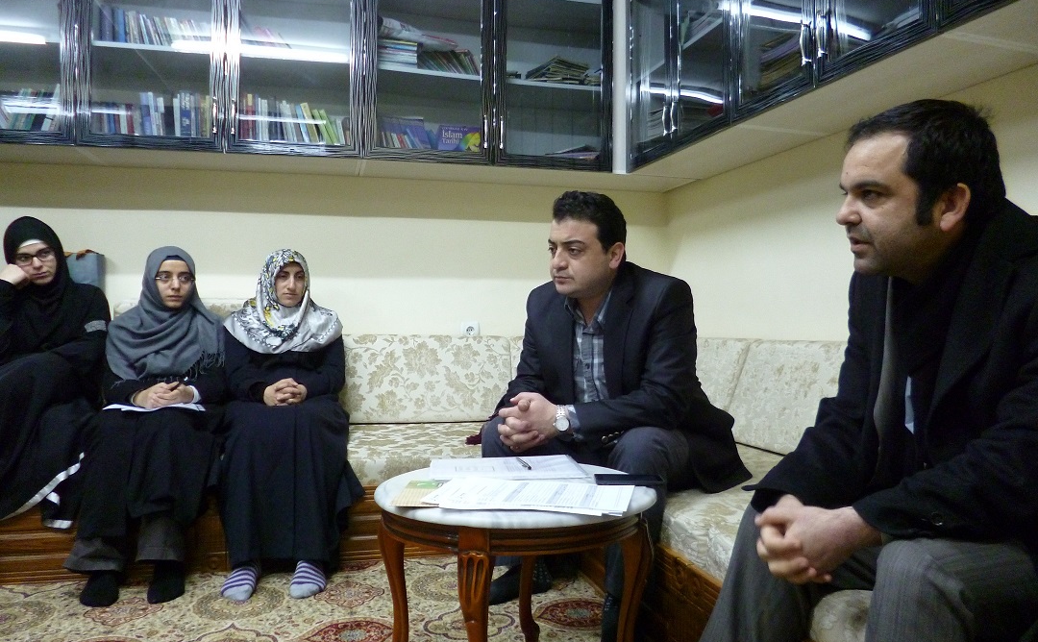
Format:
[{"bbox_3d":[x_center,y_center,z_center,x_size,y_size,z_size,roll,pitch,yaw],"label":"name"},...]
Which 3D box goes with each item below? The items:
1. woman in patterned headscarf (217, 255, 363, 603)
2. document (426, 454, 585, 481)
[{"bbox_3d":[-0.800,0.285,2.530,0.490,1.100,0.770,0,0,-15],"label":"woman in patterned headscarf"},{"bbox_3d":[-0.030,0.321,1.575,0.318,0.010,0.222,0,0,-7],"label":"document"}]

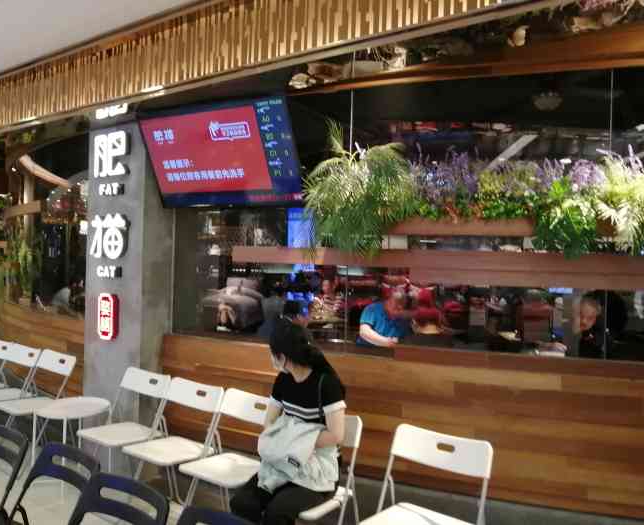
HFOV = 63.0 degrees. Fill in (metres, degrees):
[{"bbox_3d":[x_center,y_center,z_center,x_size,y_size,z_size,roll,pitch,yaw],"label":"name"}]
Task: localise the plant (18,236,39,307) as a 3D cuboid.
[{"bbox_3d":[-3.070,0.105,5.500,0.200,0.690,0.200,2,0,33],"label":"plant"}]

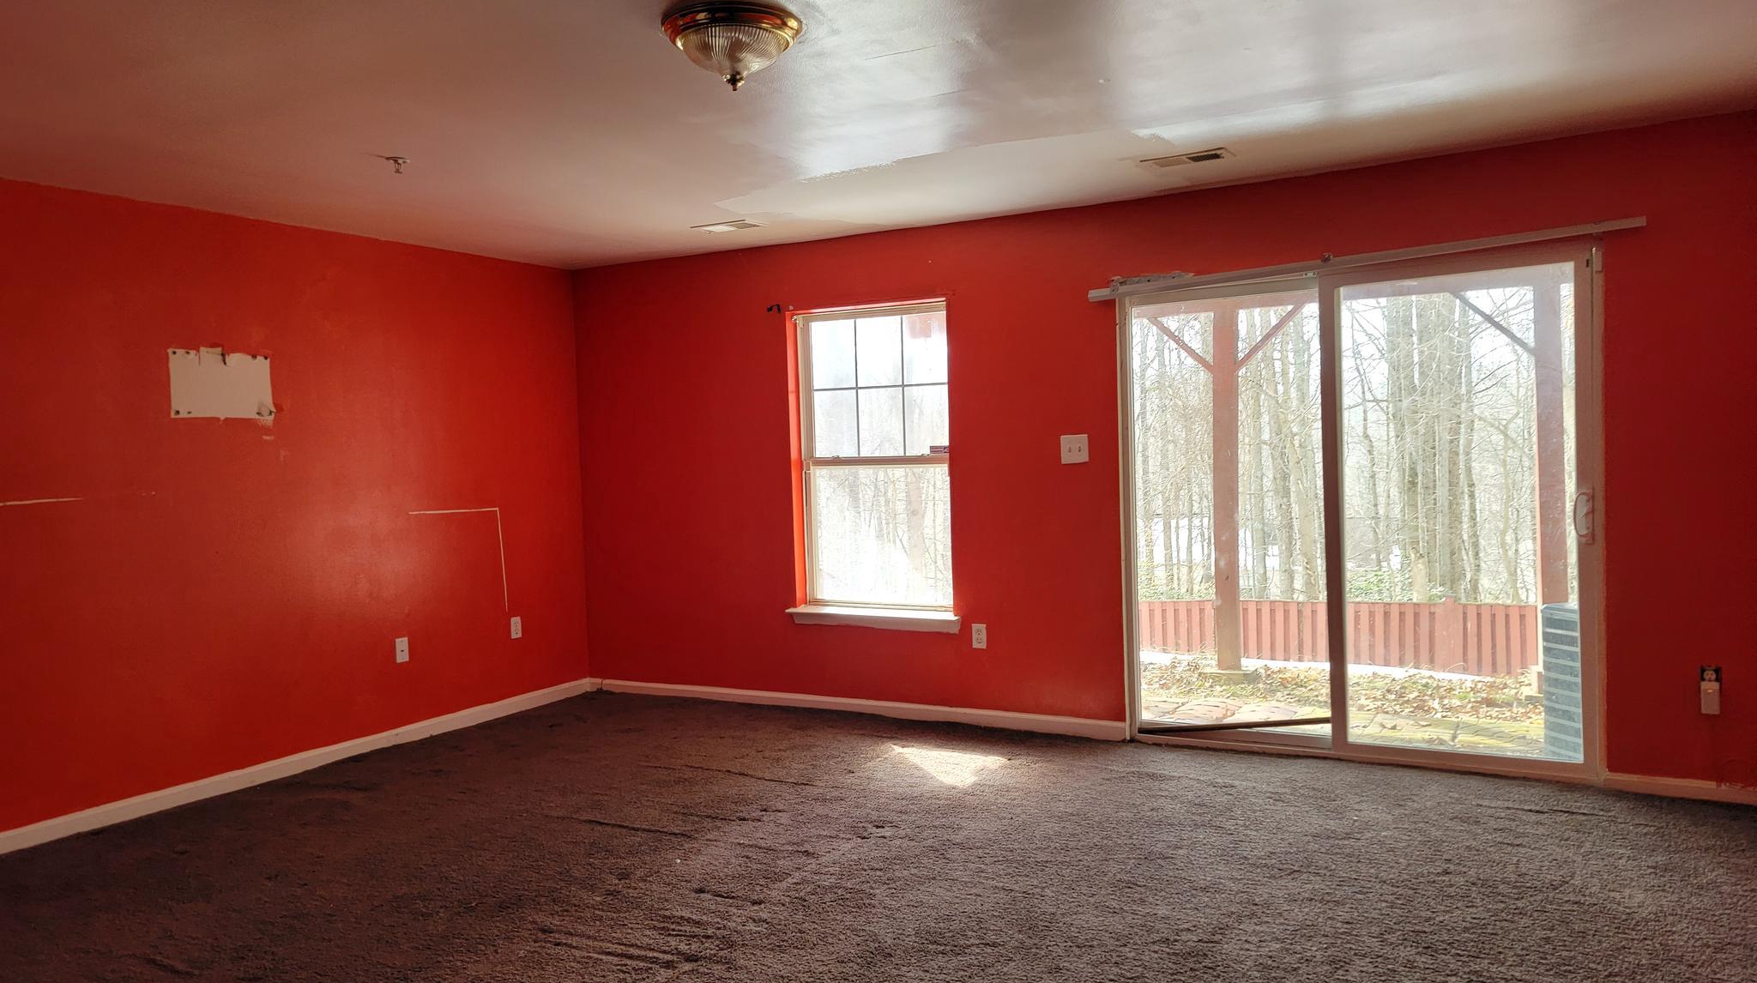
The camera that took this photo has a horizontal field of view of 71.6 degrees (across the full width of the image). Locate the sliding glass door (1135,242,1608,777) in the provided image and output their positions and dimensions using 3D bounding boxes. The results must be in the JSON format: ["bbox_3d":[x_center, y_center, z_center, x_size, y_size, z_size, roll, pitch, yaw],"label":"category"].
[{"bbox_3d":[1.912,0.104,5.023,1.830,2.000,0.120,-1,2,29],"label":"sliding glass door"}]

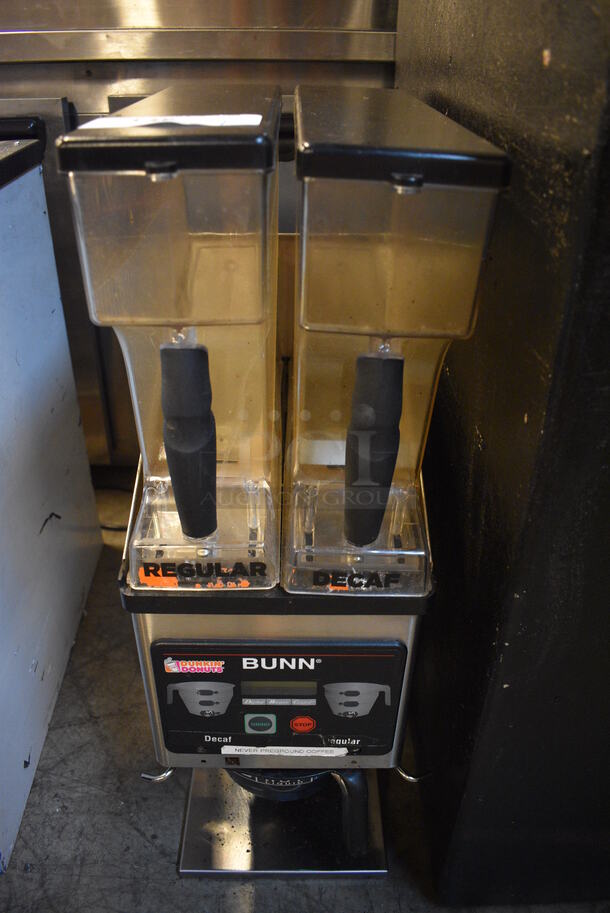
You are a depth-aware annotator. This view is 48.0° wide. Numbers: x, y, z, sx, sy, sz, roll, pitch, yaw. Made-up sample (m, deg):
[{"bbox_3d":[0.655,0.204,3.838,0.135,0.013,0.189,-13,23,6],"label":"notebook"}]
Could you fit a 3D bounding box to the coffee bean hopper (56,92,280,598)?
[{"bbox_3d":[-0.075,-0.115,0.556,0.109,0.304,0.370,0,32,-2],"label":"coffee bean hopper"}]

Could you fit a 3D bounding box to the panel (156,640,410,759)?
[{"bbox_3d":[-0.021,0.203,0.577,0.200,0.141,0.012,1,32,-1],"label":"panel"}]

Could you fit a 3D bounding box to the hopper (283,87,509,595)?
[{"bbox_3d":[0.041,-0.109,0.552,0.109,0.304,0.370,1,32,-1],"label":"hopper"}]

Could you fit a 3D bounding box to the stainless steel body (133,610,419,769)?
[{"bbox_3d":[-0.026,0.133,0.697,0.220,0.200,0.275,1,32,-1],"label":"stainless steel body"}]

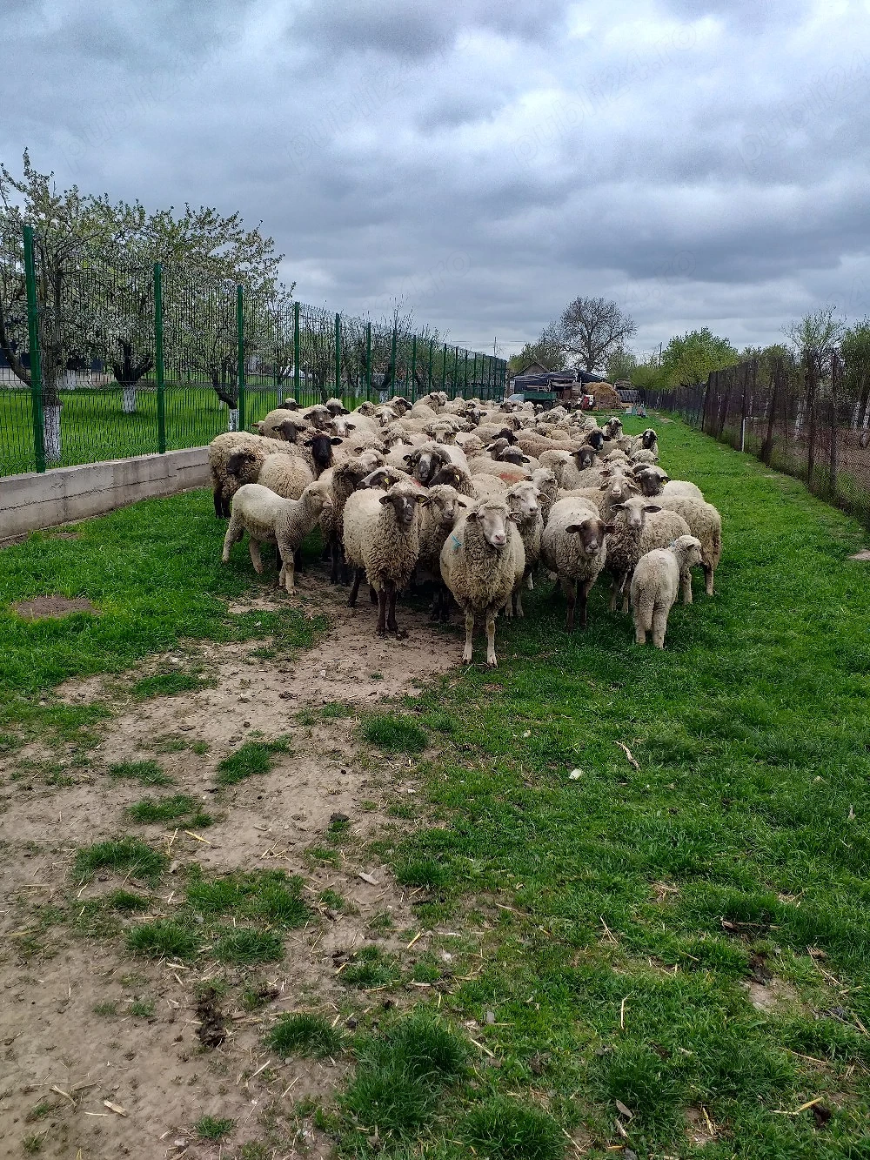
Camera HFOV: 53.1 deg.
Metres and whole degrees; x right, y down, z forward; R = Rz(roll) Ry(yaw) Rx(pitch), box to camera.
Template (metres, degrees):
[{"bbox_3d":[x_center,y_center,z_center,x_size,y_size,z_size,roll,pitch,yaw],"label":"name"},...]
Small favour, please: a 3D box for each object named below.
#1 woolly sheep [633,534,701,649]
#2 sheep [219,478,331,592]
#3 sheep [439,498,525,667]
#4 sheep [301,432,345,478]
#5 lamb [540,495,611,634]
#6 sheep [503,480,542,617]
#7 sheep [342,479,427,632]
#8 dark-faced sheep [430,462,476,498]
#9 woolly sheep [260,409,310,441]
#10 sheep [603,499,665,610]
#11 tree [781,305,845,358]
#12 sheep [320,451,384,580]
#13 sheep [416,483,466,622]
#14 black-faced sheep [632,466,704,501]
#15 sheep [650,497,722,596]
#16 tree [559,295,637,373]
[{"bbox_3d":[1.460,0.018,5.374,0.300,0.600,0.870,8,14,27],"label":"woolly sheep"},{"bbox_3d":[-1.181,-0.350,6.415,0.920,0.720,0.280,12,16,39],"label":"sheep"},{"bbox_3d":[0.258,-0.033,4.735,0.460,0.860,0.980,2,12,3],"label":"sheep"},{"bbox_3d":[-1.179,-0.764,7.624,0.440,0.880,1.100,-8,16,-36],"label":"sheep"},{"bbox_3d":[0.882,-0.135,5.631,0.430,0.770,1.000,1,12,-3],"label":"lamb"},{"bbox_3d":[0.572,-0.245,5.470,0.400,0.820,1.000,5,13,11],"label":"sheep"},{"bbox_3d":[-0.311,-0.174,5.137,0.430,0.850,0.980,-2,12,-14],"label":"sheep"},{"bbox_3d":[0.306,-0.430,6.737,0.450,0.840,1.000,9,14,33],"label":"dark-faced sheep"},{"bbox_3d":[-1.409,-1.231,8.635,0.440,0.820,1.000,-3,13,-17],"label":"woolly sheep"},{"bbox_3d":[1.488,-0.249,6.134,0.420,0.790,1.060,8,14,27],"label":"sheep"},{"bbox_3d":[10.423,-5.679,24.000,1.900,3.800,1.900,1,12,0],"label":"tree"},{"bbox_3d":[-0.727,-0.464,6.613,0.460,0.880,1.100,-2,13,-16],"label":"sheep"},{"bbox_3d":[0.105,-0.219,5.478,0.450,0.840,1.000,4,12,12],"label":"sheep"},{"bbox_3d":[1.945,-0.511,7.251,0.420,0.840,1.080,10,15,33],"label":"black-faced sheep"},{"bbox_3d":[1.610,-0.321,6.497,1.080,0.780,0.420,4,13,11],"label":"sheep"},{"bbox_3d":[13.950,-19.489,74.458,6.900,9.200,6.900,2,13,0],"label":"tree"}]

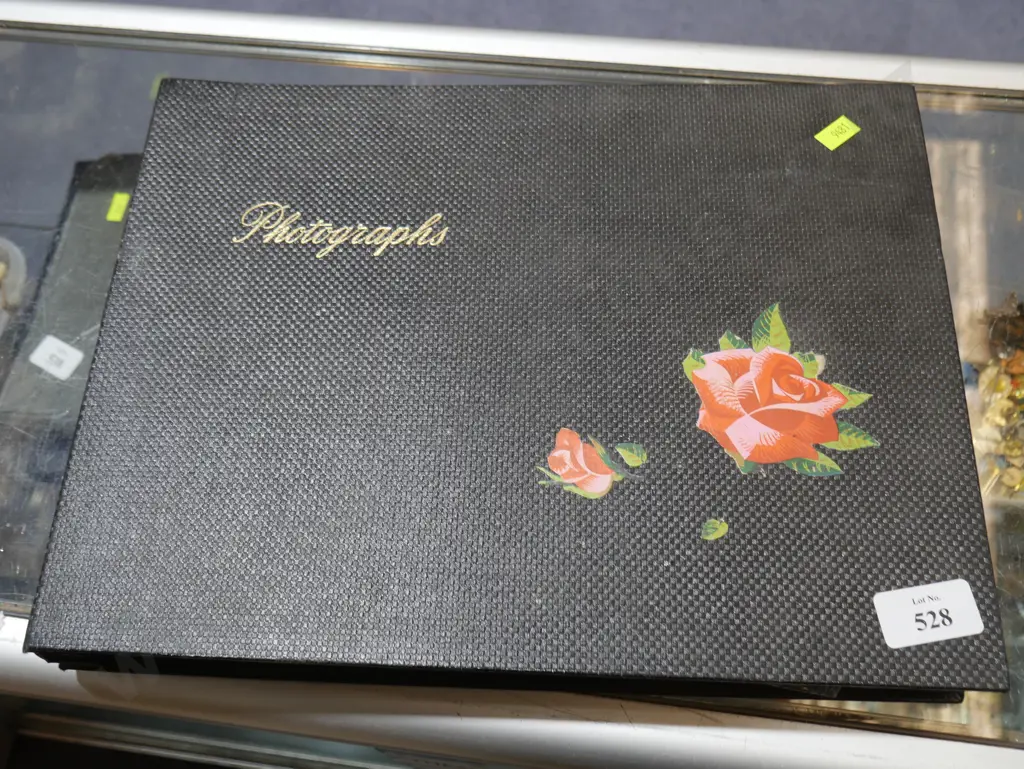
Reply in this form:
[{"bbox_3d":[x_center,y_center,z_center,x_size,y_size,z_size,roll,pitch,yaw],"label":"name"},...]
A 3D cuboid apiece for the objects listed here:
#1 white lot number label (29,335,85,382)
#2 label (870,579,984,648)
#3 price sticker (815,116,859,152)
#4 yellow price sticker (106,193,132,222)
[{"bbox_3d":[-0.292,-0.018,0.645,0.038,0.001,0.021,24,74,25],"label":"white lot number label"},{"bbox_3d":[0.161,0.088,0.389,0.038,0.001,0.021,-9,65,-2],"label":"label"},{"bbox_3d":[0.158,-0.122,0.488,0.021,0.001,0.012,-37,69,-14],"label":"price sticker"},{"bbox_3d":[-0.269,-0.121,0.688,0.012,0.001,0.021,3,66,18],"label":"yellow price sticker"}]

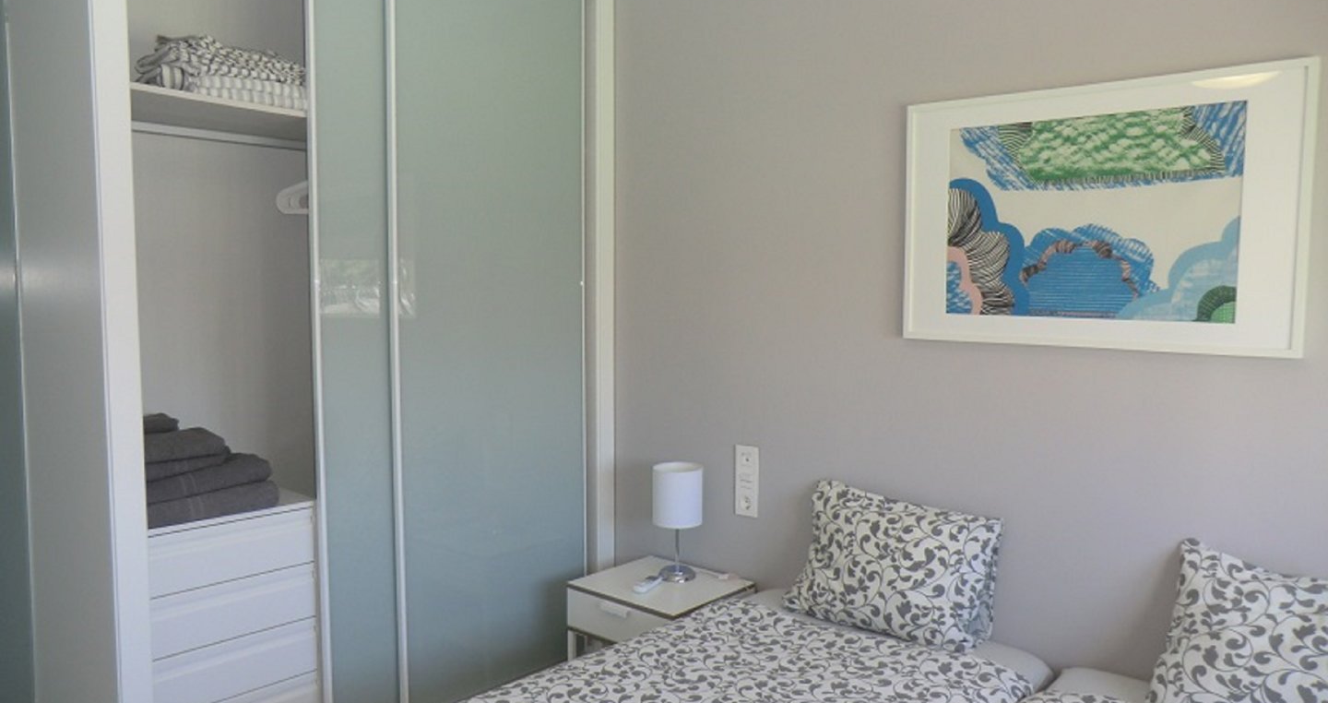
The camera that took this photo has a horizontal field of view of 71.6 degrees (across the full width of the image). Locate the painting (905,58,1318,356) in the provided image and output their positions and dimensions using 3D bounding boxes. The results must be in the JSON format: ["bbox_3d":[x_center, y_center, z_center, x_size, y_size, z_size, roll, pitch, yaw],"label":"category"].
[{"bbox_3d":[1.030,-0.329,2.264,0.926,0.636,0.025,4,6,41],"label":"painting"}]

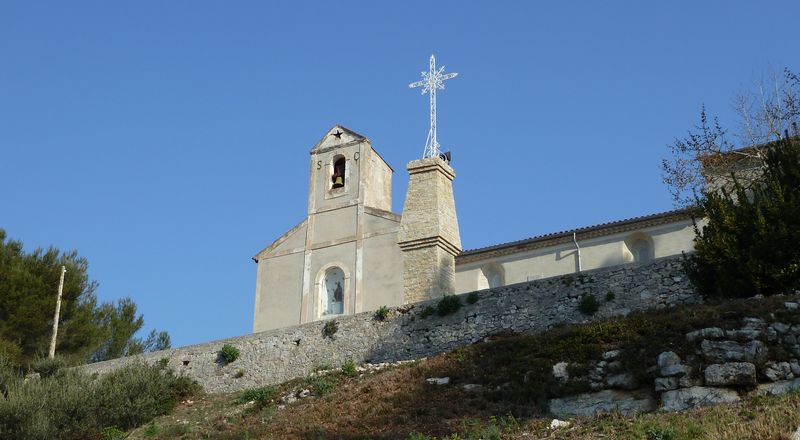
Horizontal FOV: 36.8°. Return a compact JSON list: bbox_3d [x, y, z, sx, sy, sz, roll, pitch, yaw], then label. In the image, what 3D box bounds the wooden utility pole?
[{"bbox_3d":[-15.389,4.201,54.000,0.200,4.730,0.200,-11,-30,21],"label":"wooden utility pole"}]

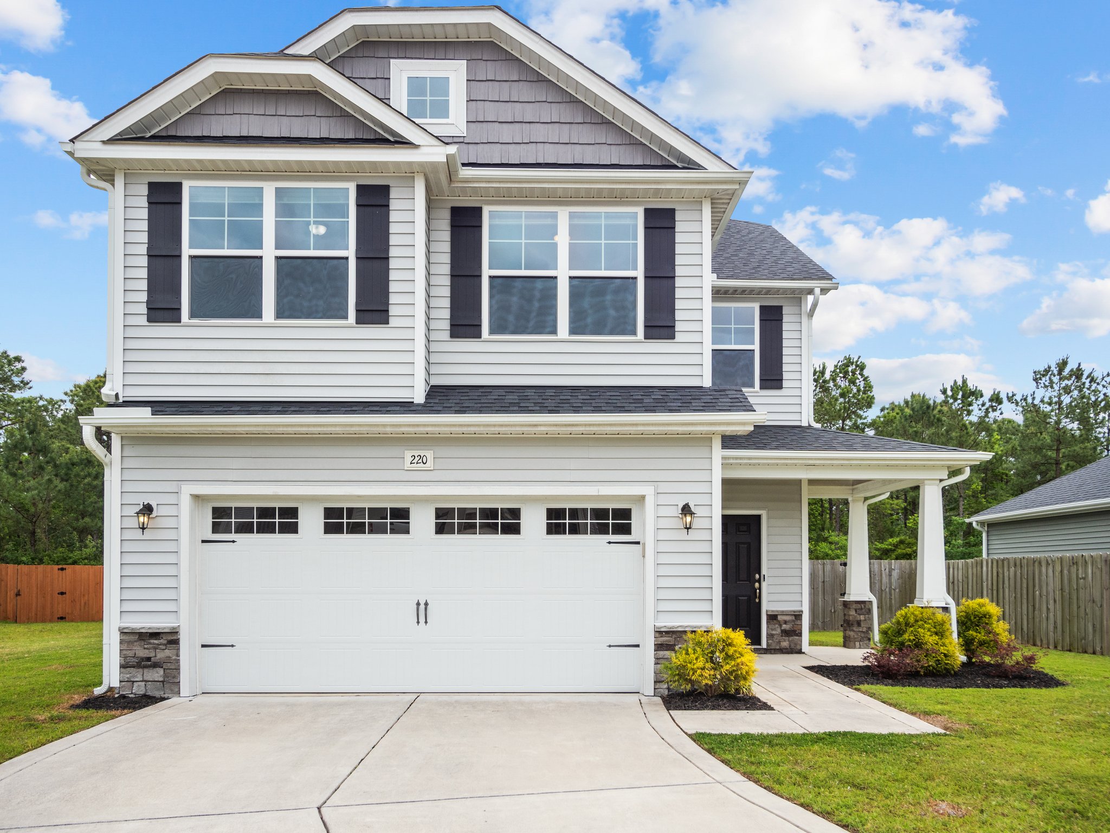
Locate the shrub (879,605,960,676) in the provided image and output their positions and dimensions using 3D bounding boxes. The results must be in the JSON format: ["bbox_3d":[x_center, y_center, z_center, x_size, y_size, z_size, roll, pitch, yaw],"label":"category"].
[{"bbox_3d":[4.447,2.734,10.950,0.990,0.870,0.950,0,-2,-1],"label":"shrub"}]

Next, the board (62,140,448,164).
[{"bbox_3d":[-3.073,-2.774,9.400,3.900,0.190,0.060,0,-3,-1],"label":"board"}]

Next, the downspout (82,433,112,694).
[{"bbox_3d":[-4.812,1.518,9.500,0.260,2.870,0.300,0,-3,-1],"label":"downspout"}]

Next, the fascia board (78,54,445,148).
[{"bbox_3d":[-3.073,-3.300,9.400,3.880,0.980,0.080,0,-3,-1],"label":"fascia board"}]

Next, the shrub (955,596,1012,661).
[{"bbox_3d":[5.708,2.840,12.000,0.820,0.870,0.800,0,-2,-1],"label":"shrub"}]

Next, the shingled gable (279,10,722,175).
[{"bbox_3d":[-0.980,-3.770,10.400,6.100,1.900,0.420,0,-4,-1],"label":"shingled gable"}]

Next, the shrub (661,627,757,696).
[{"bbox_3d":[1.572,2.488,9.120,0.970,0.690,0.930,0,-2,-1],"label":"shrub"}]

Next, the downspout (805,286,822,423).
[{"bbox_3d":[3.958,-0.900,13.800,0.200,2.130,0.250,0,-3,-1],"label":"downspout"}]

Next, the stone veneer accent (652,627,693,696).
[{"bbox_3d":[1.363,2.618,9.630,0.600,0.760,0.110,0,-3,-1],"label":"stone veneer accent"}]

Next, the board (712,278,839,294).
[{"bbox_3d":[3.265,-1.970,13.550,2.100,0.180,0.130,0,-3,-1],"label":"board"}]

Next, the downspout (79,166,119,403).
[{"bbox_3d":[-4.923,-1.424,9.700,0.430,2.580,0.180,0,-1,-1],"label":"downspout"}]

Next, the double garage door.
[{"bbox_3d":[-1.459,1.950,9.780,4.840,2.140,0.080,0,-1,-1],"label":"double garage door"}]

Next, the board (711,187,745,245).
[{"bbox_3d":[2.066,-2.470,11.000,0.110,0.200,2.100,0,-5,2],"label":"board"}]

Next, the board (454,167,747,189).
[{"bbox_3d":[0.517,-2.656,10.000,3.280,0.200,0.120,0,-3,-1],"label":"board"}]

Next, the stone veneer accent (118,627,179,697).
[{"bbox_3d":[-4.299,2.597,9.500,0.645,0.745,0.130,0,-1,-1],"label":"stone veneer accent"}]

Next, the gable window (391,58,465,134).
[{"bbox_3d":[-1.449,-3.635,10.240,0.870,0.870,0.090,0,-1,-1],"label":"gable window"}]

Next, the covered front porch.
[{"bbox_3d":[3.620,1.700,12.700,3.600,3.450,3.200,0,-3,-1],"label":"covered front porch"}]

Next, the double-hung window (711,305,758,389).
[{"bbox_3d":[2.756,-1.063,13.850,0.820,1.360,0.100,0,-3,-1],"label":"double-hung window"}]

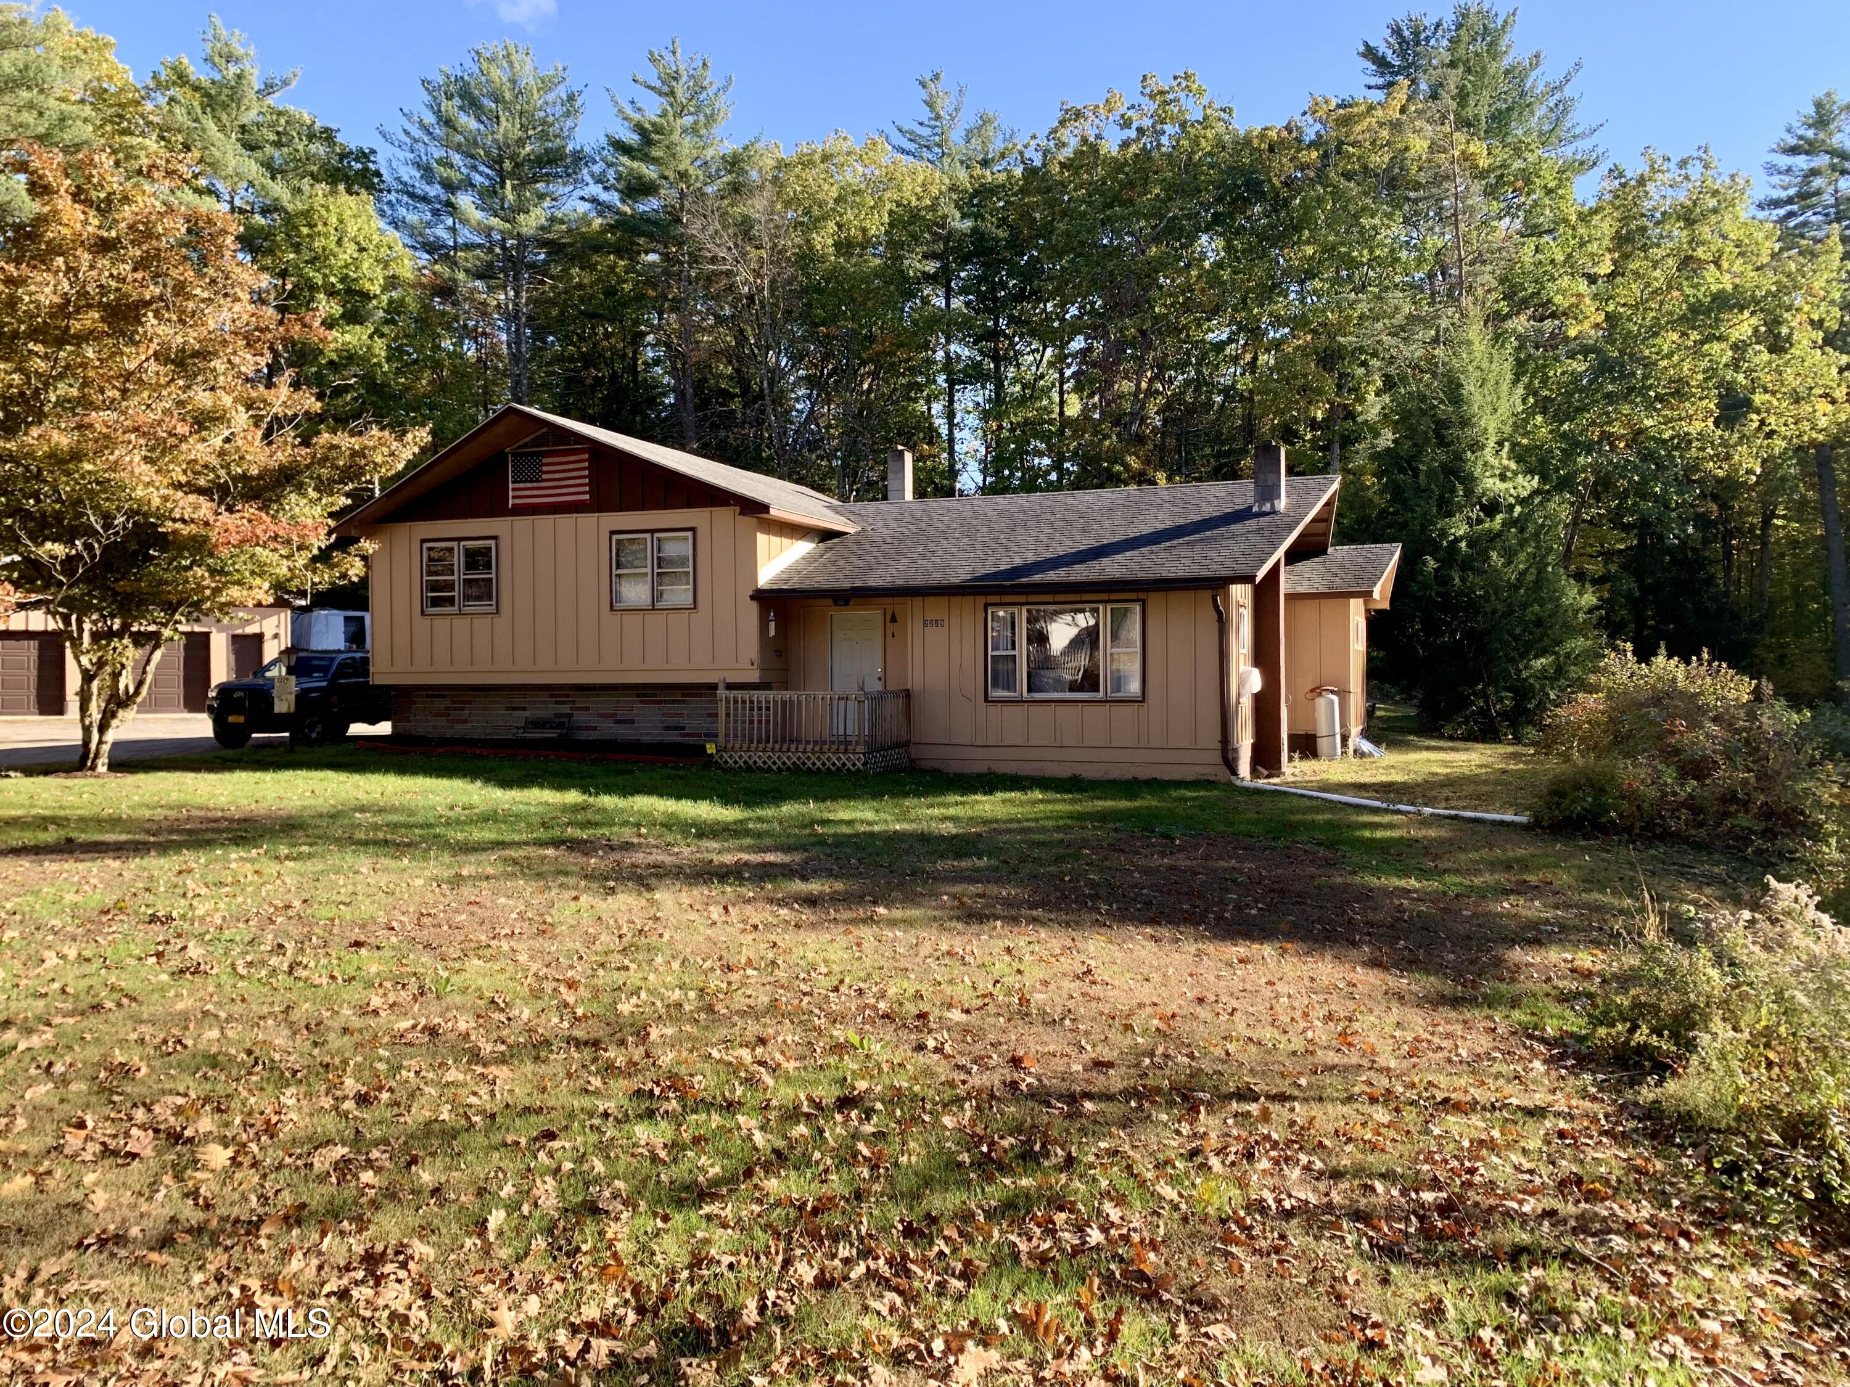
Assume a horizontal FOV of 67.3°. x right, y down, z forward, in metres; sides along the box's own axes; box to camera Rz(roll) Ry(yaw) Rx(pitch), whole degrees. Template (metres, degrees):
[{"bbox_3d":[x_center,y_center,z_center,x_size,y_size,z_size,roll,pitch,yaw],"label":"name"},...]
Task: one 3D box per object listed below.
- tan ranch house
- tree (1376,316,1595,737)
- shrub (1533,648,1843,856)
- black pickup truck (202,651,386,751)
[{"bbox_3d":[-0.315,-1.680,24.973,16.800,5.750,11.000,0,1,20],"label":"tan ranch house"},{"bbox_3d":[12.300,-3.724,30.437,4.900,9.300,4.900,0,1,22],"label":"tree"},{"bbox_3d":[7.121,0.433,12.907,2.700,1.800,2.400,0,1,29],"label":"shrub"},{"bbox_3d":[-11.563,0.059,27.187,1.920,1.800,5.450,0,1,12],"label":"black pickup truck"}]

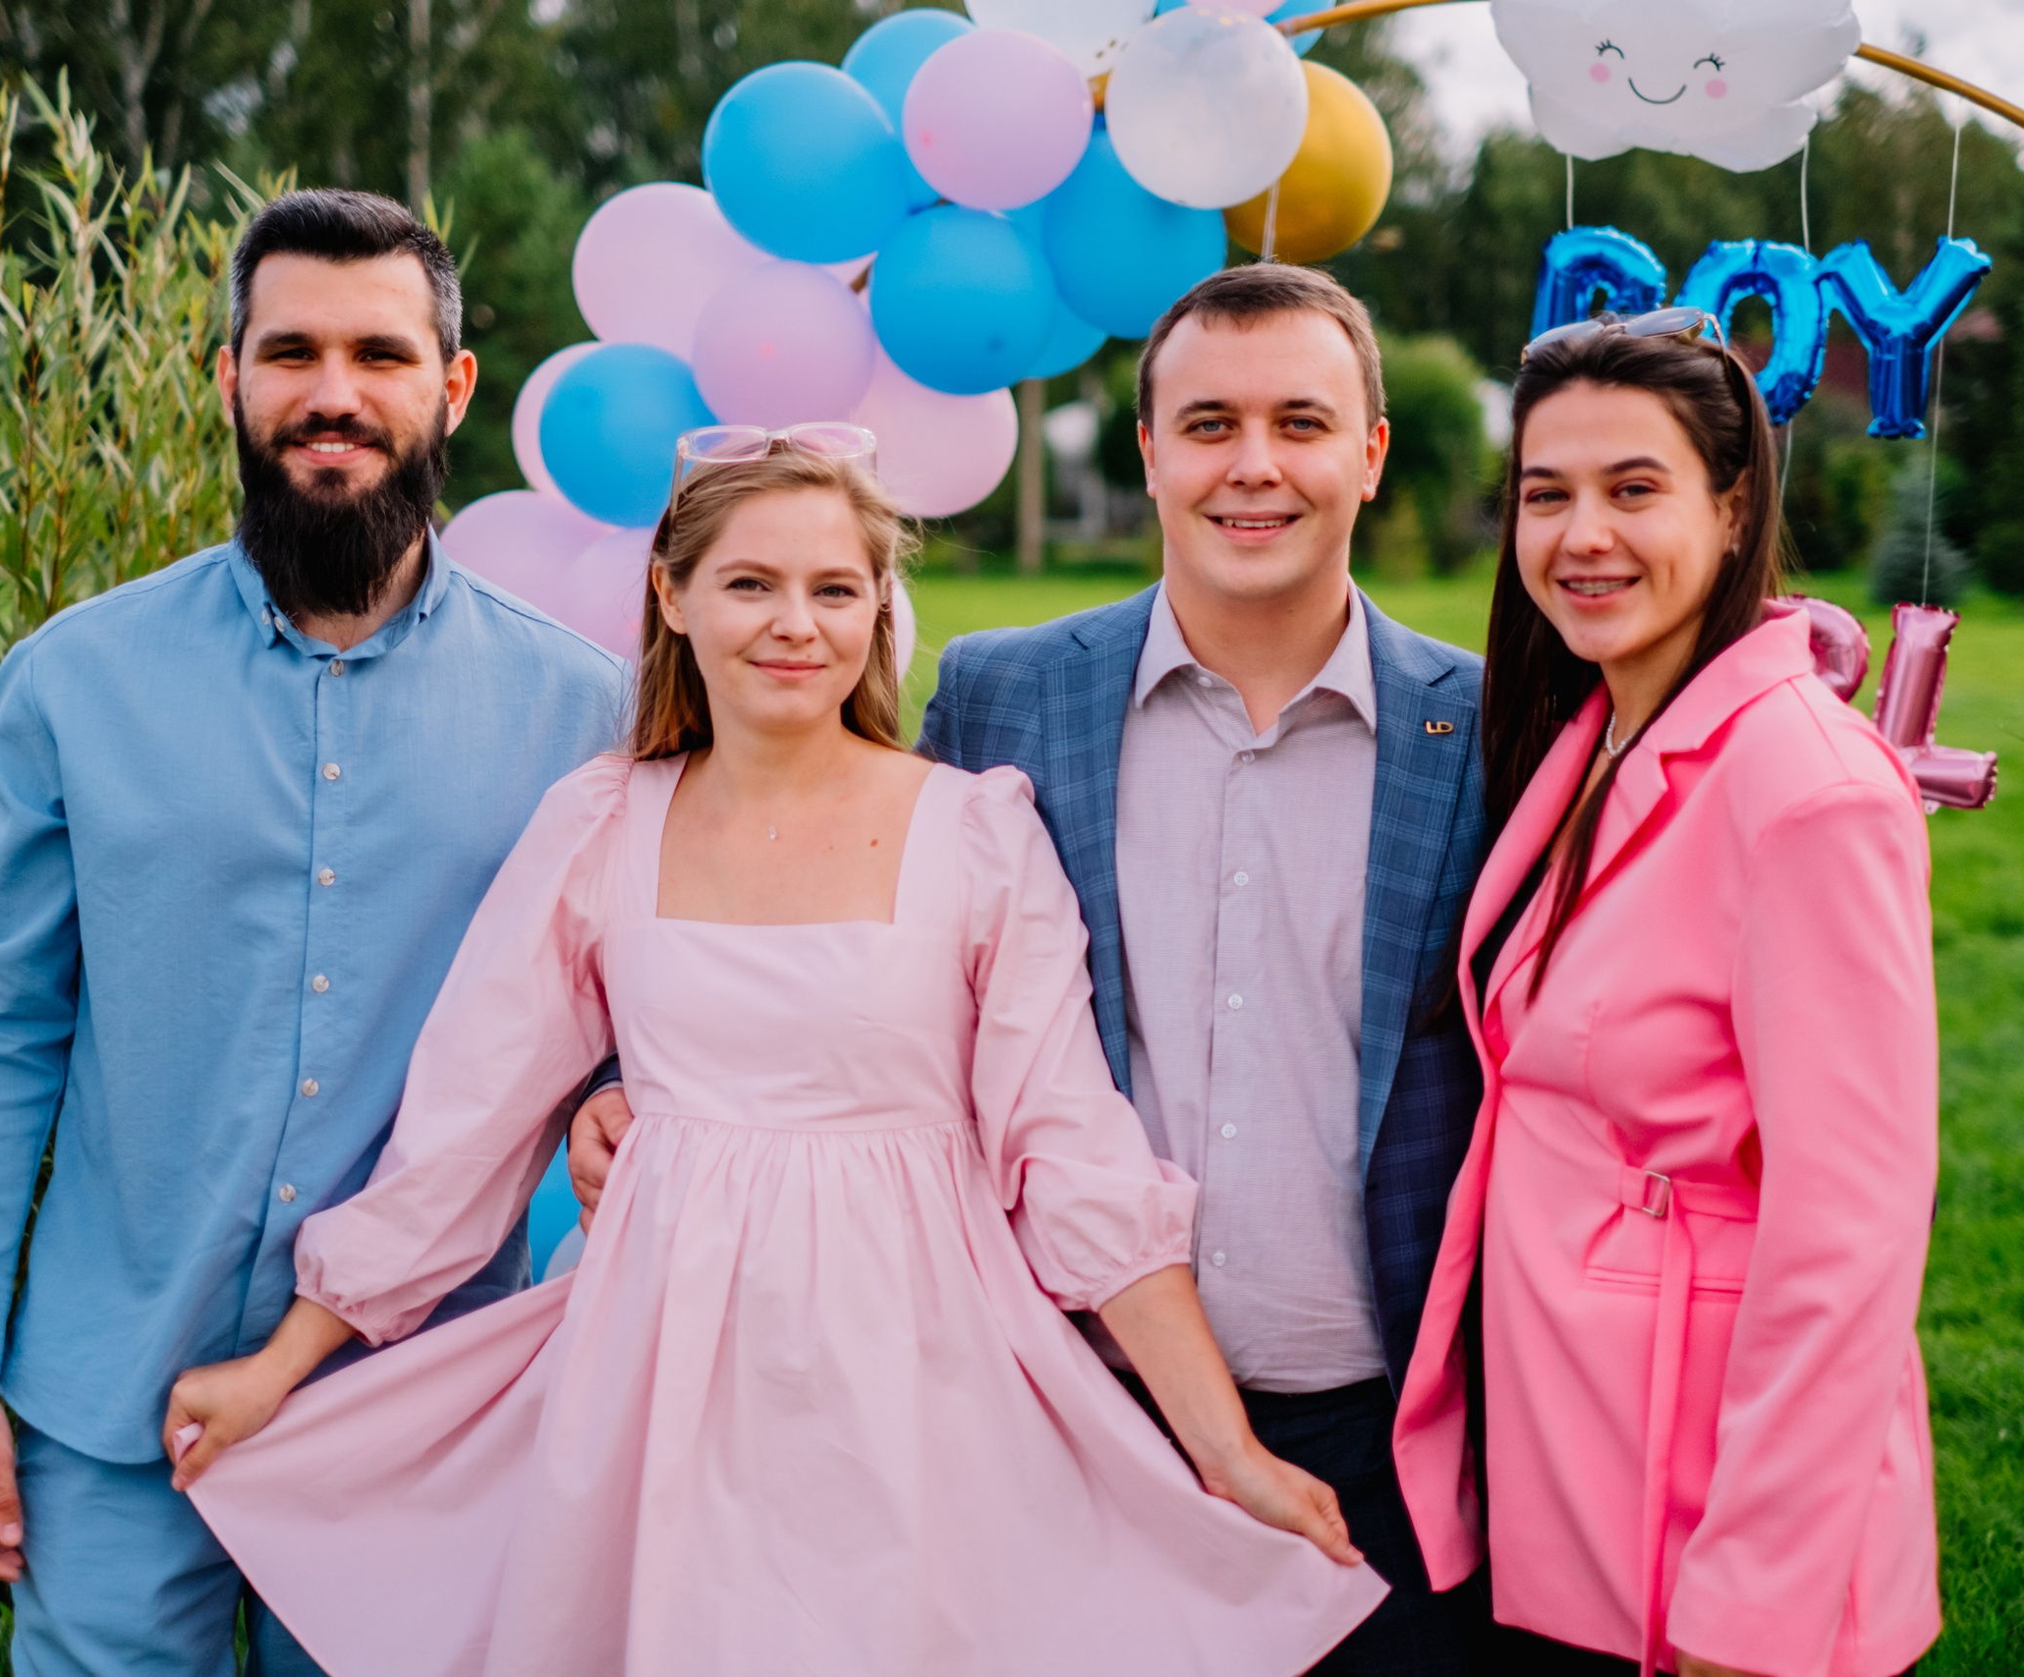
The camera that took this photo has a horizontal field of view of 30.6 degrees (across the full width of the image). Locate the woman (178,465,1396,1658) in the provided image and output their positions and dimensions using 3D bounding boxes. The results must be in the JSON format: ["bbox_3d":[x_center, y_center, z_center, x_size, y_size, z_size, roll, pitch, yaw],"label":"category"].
[{"bbox_3d":[-0.178,0.516,2.755,0.880,1.620,0.450,0,5,-5],"label":"woman"}]

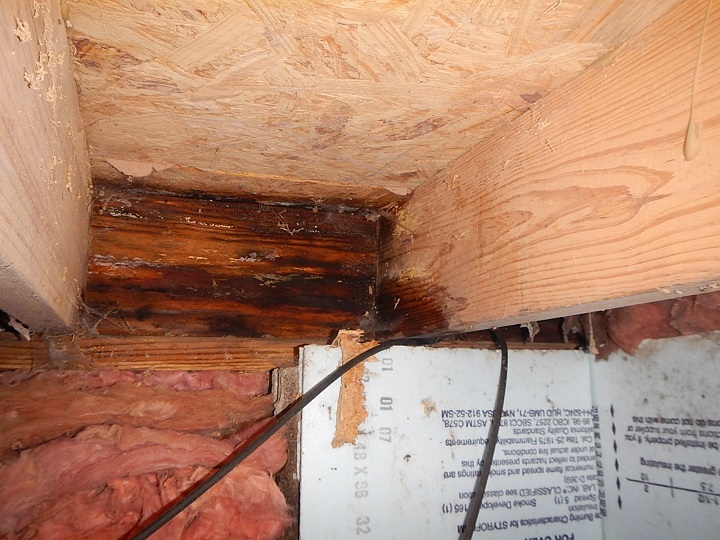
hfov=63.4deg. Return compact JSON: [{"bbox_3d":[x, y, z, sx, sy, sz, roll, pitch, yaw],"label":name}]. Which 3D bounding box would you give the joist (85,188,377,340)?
[{"bbox_3d":[-0.153,0.003,0.766,0.370,0.186,0.040,4,-12,-20],"label":"joist"}]

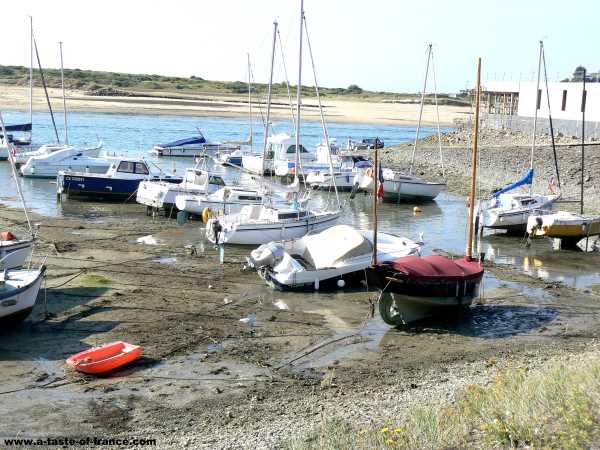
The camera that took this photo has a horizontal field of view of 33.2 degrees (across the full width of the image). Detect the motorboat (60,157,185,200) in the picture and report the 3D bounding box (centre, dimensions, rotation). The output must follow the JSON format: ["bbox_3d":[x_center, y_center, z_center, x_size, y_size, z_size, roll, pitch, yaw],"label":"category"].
[{"bbox_3d":[-9.808,-2.574,54.127,6.400,2.200,2.300,1,8,-8],"label":"motorboat"}]

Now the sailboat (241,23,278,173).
[{"bbox_3d":[-2.696,-9.688,77.516,6.300,11.000,2.300,-3,9,-35],"label":"sailboat"}]

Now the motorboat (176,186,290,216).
[{"bbox_3d":[-3.278,-1.242,47.757,5.400,1.500,2.000,0,8,-17],"label":"motorboat"}]

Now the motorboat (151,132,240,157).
[{"bbox_3d":[-9.338,-7.266,90.076,7.000,1.900,2.300,0,8,-15],"label":"motorboat"}]

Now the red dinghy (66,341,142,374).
[{"bbox_3d":[-4.315,2.892,22.259,0.800,0.360,1.900,6,9,28],"label":"red dinghy"}]

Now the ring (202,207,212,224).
[{"bbox_3d":[-3.412,-0.348,36.800,0.130,0.620,0.620,6,9,28],"label":"ring"}]

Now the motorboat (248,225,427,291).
[{"bbox_3d":[1.235,0.892,33.907,6.000,1.650,2.100,-4,10,-40],"label":"motorboat"}]

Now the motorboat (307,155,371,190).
[{"bbox_3d":[3.113,-3.549,65.429,5.100,2.300,2.100,-1,9,-25],"label":"motorboat"}]

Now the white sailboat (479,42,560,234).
[{"bbox_3d":[10.728,-4.233,49.099,5.300,8.700,2.100,-4,10,-38],"label":"white sailboat"}]

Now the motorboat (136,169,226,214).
[{"bbox_3d":[-5.926,-1.879,50.912,4.900,2.000,2.000,-3,9,-33],"label":"motorboat"}]

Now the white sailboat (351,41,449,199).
[{"bbox_3d":[6.393,-5.968,60.650,5.500,8.700,2.100,2,8,-20],"label":"white sailboat"}]

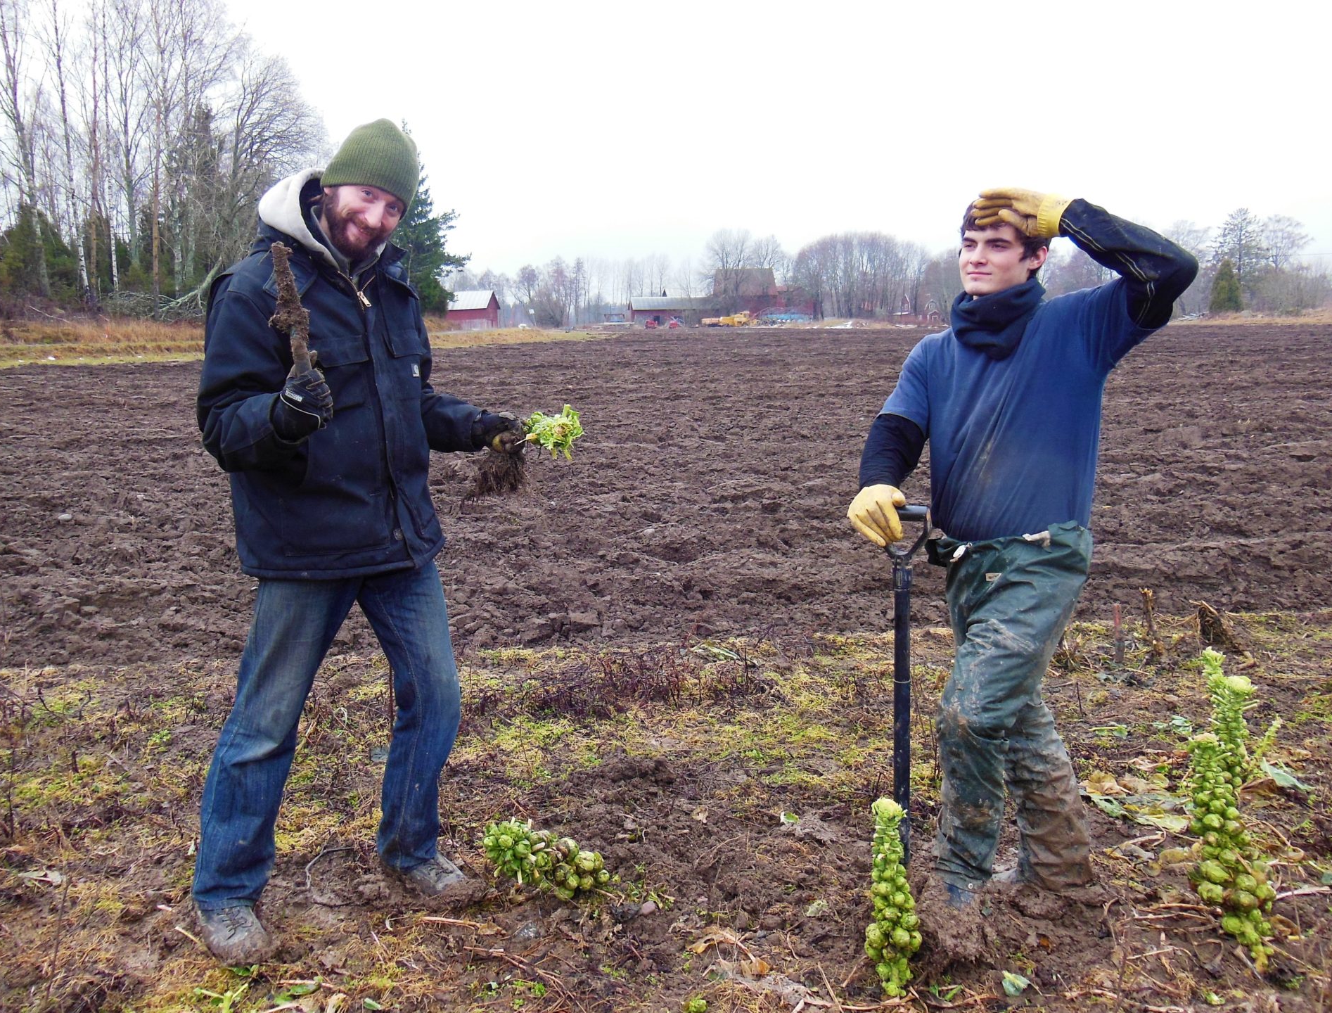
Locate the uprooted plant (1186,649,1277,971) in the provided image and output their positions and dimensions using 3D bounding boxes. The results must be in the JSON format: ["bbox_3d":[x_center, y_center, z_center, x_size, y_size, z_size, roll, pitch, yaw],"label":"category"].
[{"bbox_3d":[1.250,0.672,2.187,0.170,0.710,0.190,-5,9,31],"label":"uprooted plant"}]

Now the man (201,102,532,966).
[{"bbox_3d":[-0.665,0.109,2.180,0.640,1.820,0.560,-10,15,-41],"label":"man"}]

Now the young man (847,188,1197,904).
[{"bbox_3d":[0.790,0.149,2.290,0.680,1.700,0.500,10,15,41],"label":"young man"}]

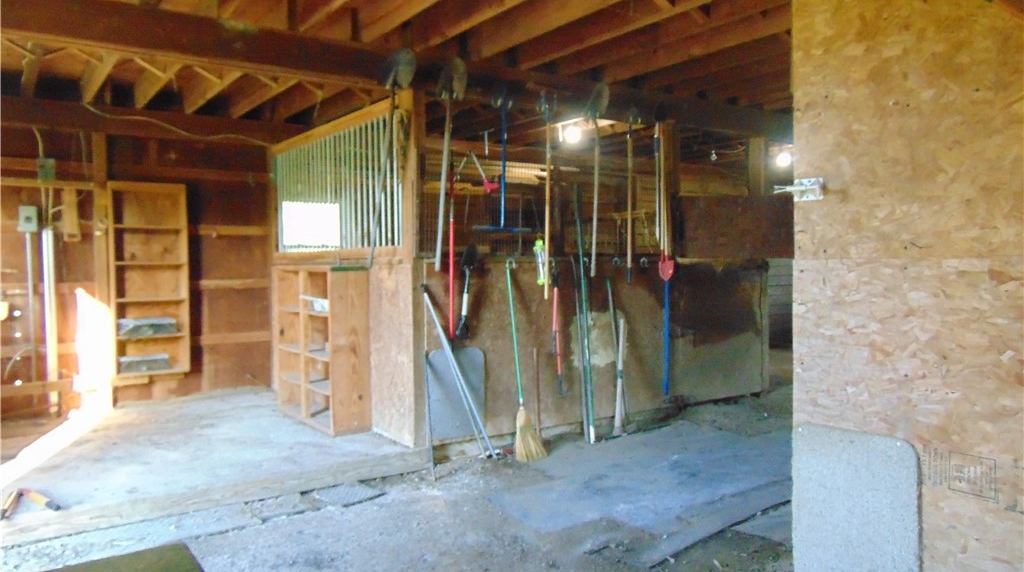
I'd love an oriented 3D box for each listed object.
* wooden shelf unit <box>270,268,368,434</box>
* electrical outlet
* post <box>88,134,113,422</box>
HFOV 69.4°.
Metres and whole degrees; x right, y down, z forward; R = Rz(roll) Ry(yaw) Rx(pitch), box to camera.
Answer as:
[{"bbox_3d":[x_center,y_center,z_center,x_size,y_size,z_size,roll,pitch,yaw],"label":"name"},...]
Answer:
[{"bbox_3d":[-1.486,0.443,5.687,0.290,1.178,1.250,-2,2,-35],"label":"wooden shelf unit"},{"bbox_3d":[-3.812,-0.522,5.832,0.116,0.201,0.080,-2,2,-35],"label":"electrical outlet"},{"bbox_3d":[-3.437,-0.114,6.206,0.100,2.304,0.100,-2,2,-35],"label":"post"}]

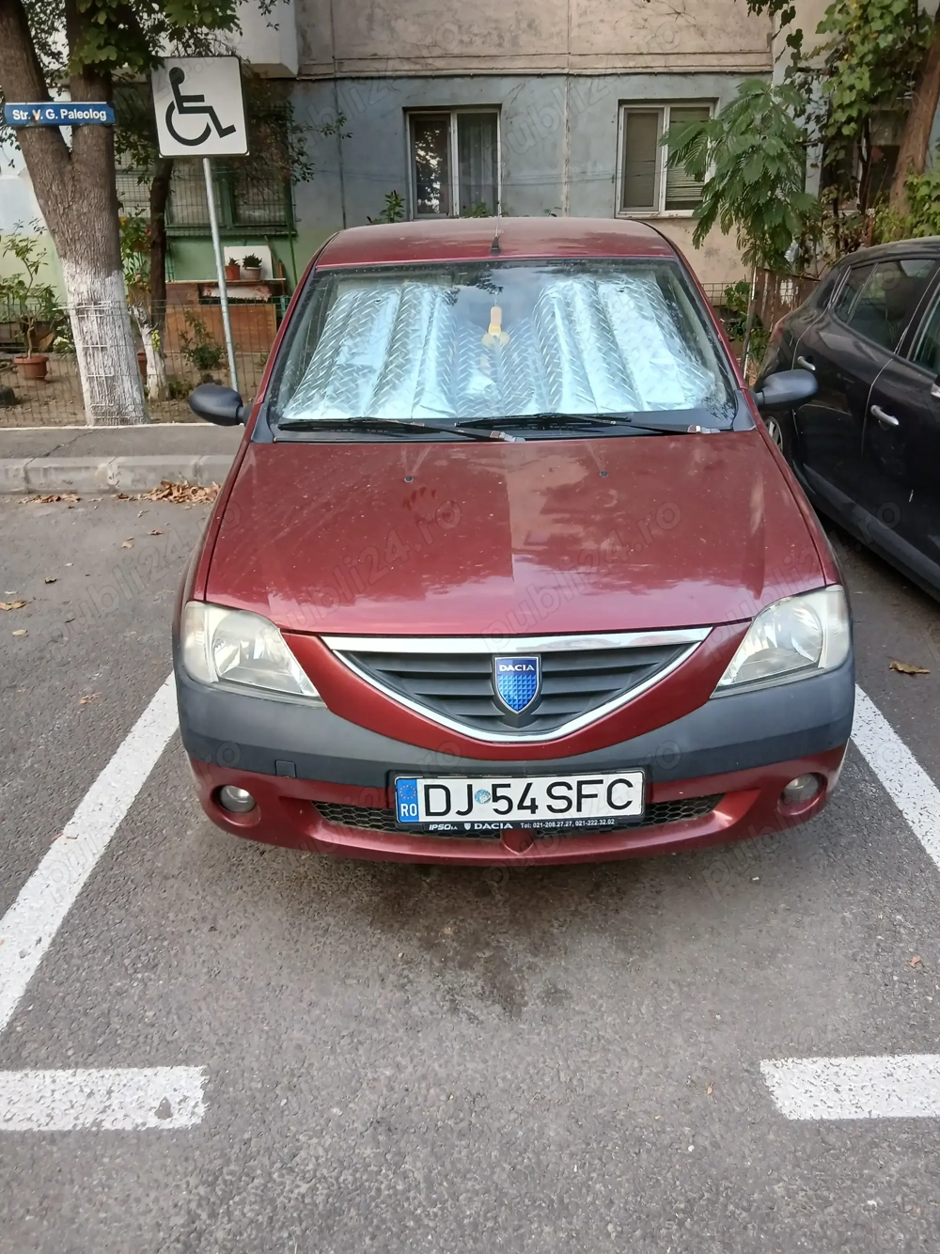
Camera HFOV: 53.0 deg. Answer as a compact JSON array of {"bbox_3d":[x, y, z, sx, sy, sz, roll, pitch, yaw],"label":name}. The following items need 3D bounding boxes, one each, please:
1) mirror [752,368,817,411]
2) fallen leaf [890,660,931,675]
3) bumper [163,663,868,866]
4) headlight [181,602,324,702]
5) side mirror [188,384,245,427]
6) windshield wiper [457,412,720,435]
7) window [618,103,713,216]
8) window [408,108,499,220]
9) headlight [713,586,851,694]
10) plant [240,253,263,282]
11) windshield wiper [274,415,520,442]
[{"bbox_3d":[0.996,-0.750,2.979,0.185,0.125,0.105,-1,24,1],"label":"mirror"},{"bbox_3d":[1.573,0.141,3.380,0.140,0.030,0.080,6,25,17],"label":"fallen leaf"},{"bbox_3d":[0.107,0.285,2.180,1.710,0.360,0.480,-1,24,1],"label":"bumper"},{"bbox_3d":[-0.504,0.054,2.123,0.440,0.180,0.290,4,25,12],"label":"headlight"},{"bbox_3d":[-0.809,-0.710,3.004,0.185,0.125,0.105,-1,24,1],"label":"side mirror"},{"bbox_3d":[0.366,-0.584,2.733,0.780,0.065,0.085,-2,24,-8],"label":"windshield wiper"},{"bbox_3d":[2.383,-5.666,11.430,1.150,1.240,0.120,-1,23,0],"label":"window"},{"bbox_3d":[-0.190,-5.586,11.400,1.130,1.240,0.120,-1,23,0],"label":"window"},{"bbox_3d":[0.706,0.027,2.106,0.440,0.180,0.290,-6,24,-10],"label":"headlight"},{"bbox_3d":[-2.342,-3.862,10.100,0.240,0.280,0.240,-1,23,0],"label":"plant"},{"bbox_3d":[-0.219,-0.576,2.750,0.740,0.065,0.085,5,25,10],"label":"windshield wiper"}]

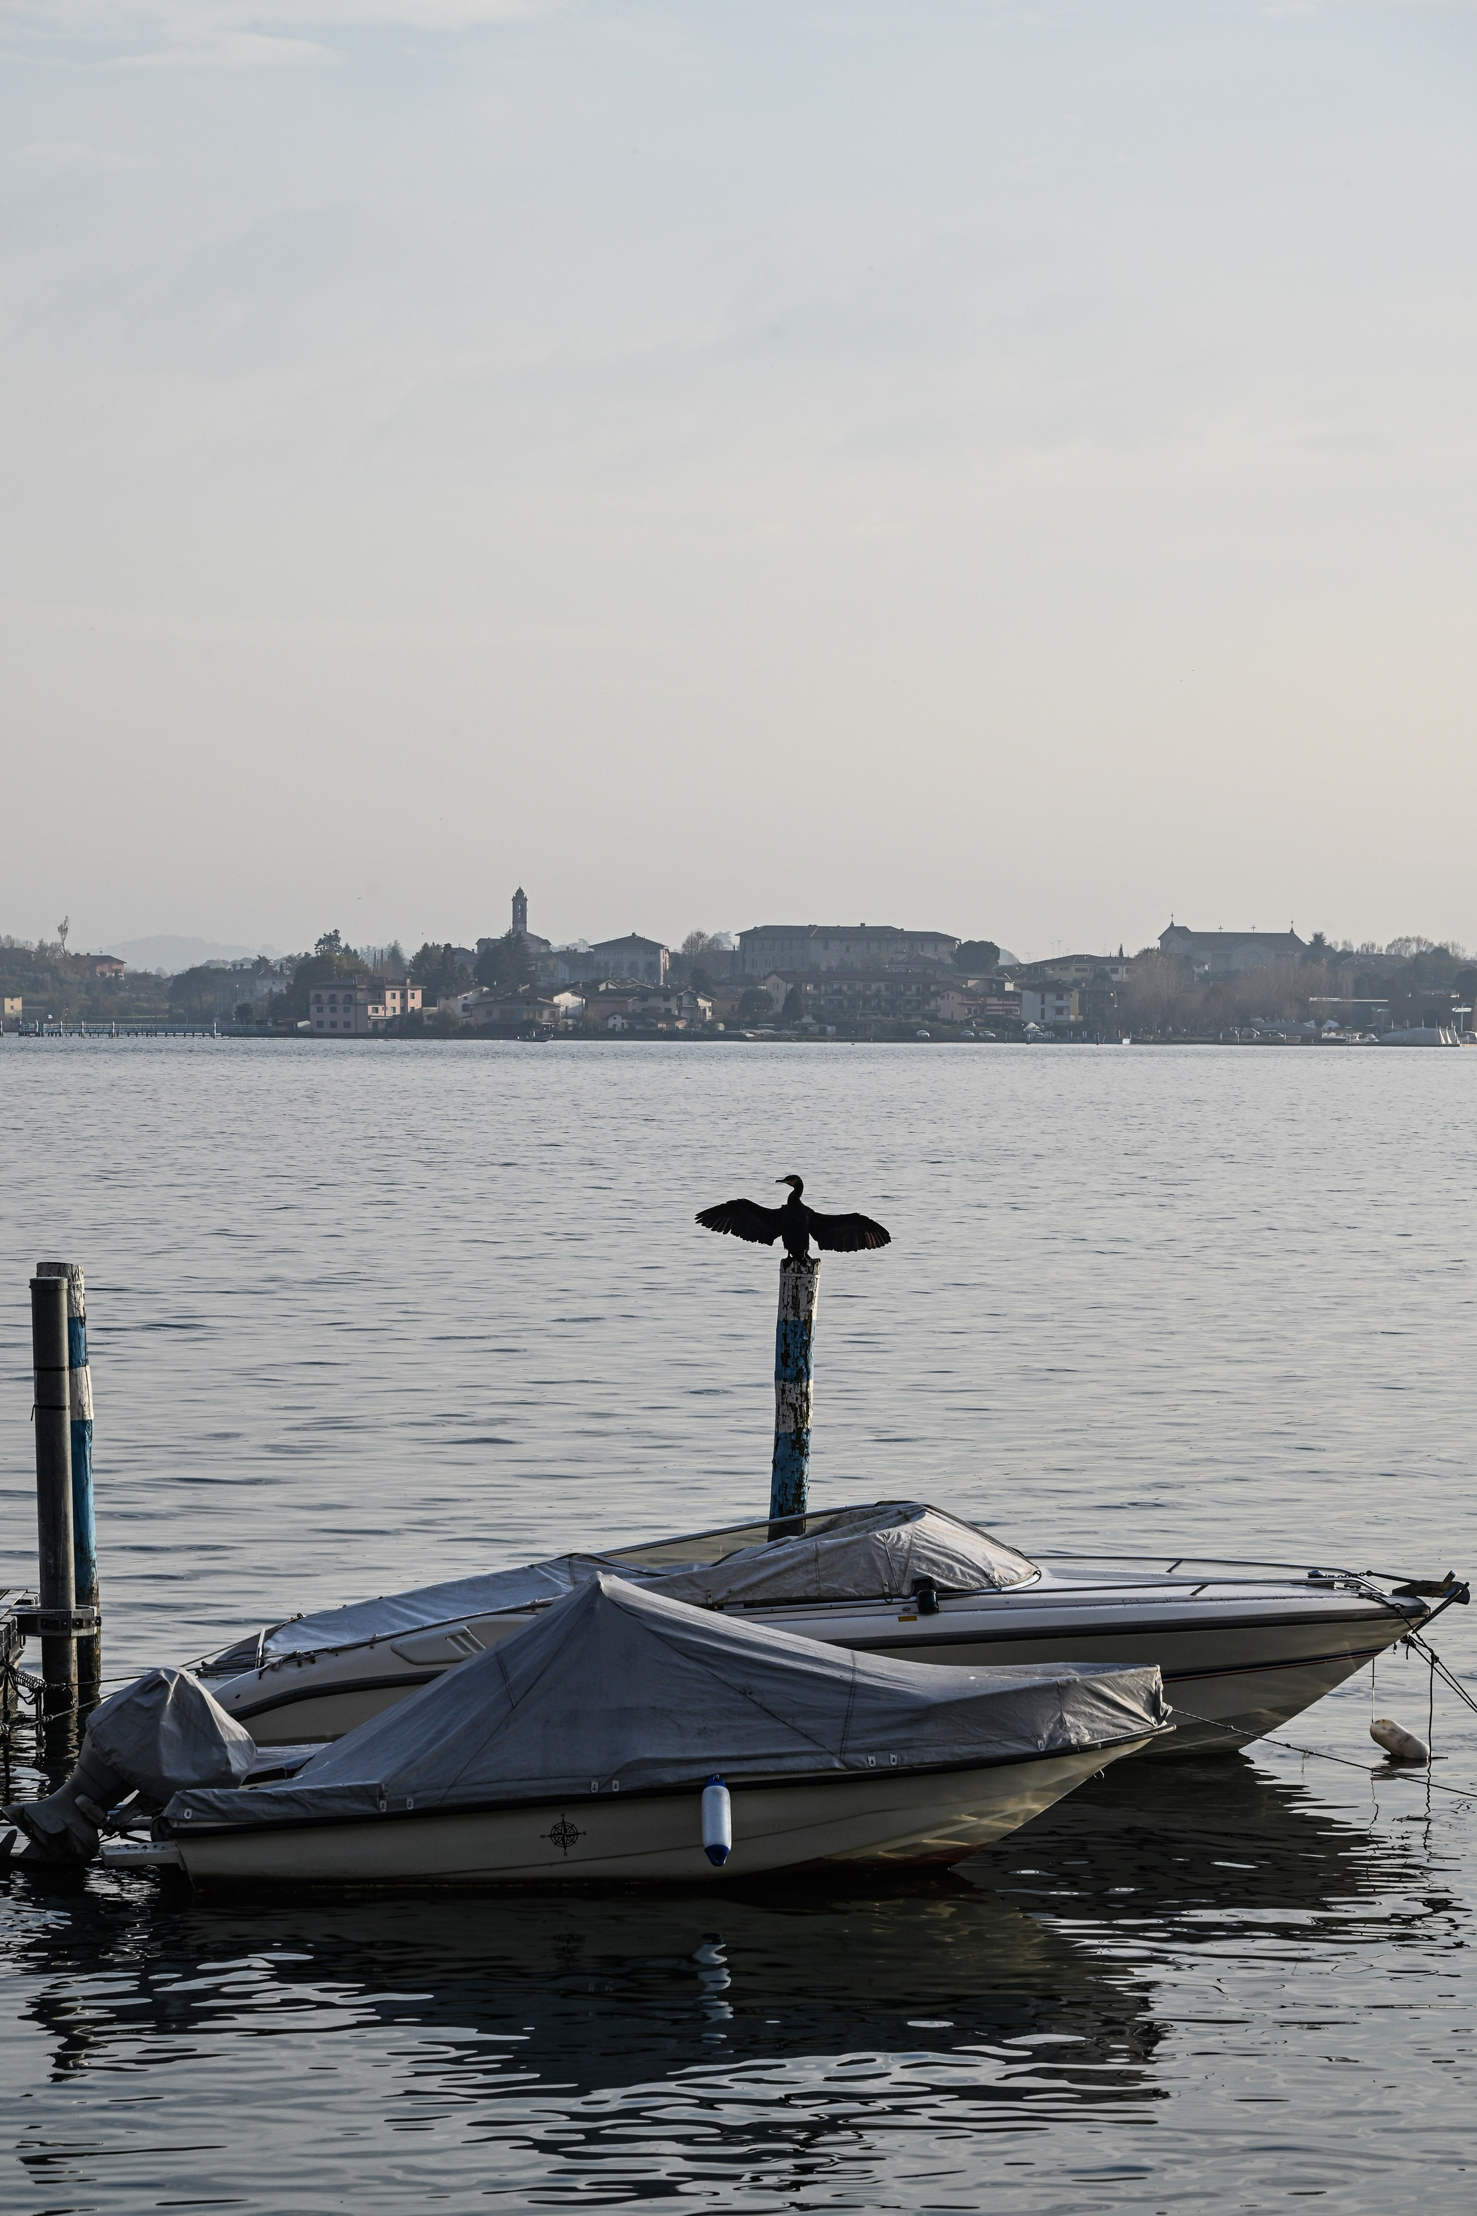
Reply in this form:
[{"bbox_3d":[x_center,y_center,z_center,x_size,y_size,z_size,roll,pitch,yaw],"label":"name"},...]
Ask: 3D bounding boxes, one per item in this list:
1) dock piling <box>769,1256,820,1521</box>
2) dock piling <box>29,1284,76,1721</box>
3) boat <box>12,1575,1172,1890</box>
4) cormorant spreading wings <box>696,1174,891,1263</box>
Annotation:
[{"bbox_3d":[0.342,2.320,41.200,0.243,2.700,0.243,3,1,0],"label":"dock piling"},{"bbox_3d":[-4.100,2.350,38.700,0.220,2.700,0.220,-1,1,0],"label":"dock piling"},{"bbox_3d":[-0.700,3.090,32.300,5.800,1.500,1.950,0,1,-4],"label":"boat"},{"bbox_3d":[0.348,0.706,41.100,1.240,0.560,0.380,0,1,6],"label":"cormorant spreading wings"}]

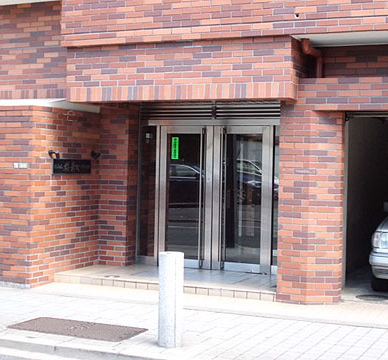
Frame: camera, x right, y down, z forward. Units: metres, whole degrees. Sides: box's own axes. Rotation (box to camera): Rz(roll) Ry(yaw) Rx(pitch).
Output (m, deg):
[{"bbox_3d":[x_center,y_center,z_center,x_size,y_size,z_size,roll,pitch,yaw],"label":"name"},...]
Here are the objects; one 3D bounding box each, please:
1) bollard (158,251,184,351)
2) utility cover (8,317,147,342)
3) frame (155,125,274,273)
[{"bbox_3d":[-0.190,0.993,6.589,0.205,0.778,0.205,2,2,24],"label":"bollard"},{"bbox_3d":[-1.051,1.366,7.192,1.144,0.030,0.537,2,2,24],"label":"utility cover"},{"bbox_3d":[0.239,0.214,10.350,1.650,1.930,0.120,2,2,24],"label":"frame"}]

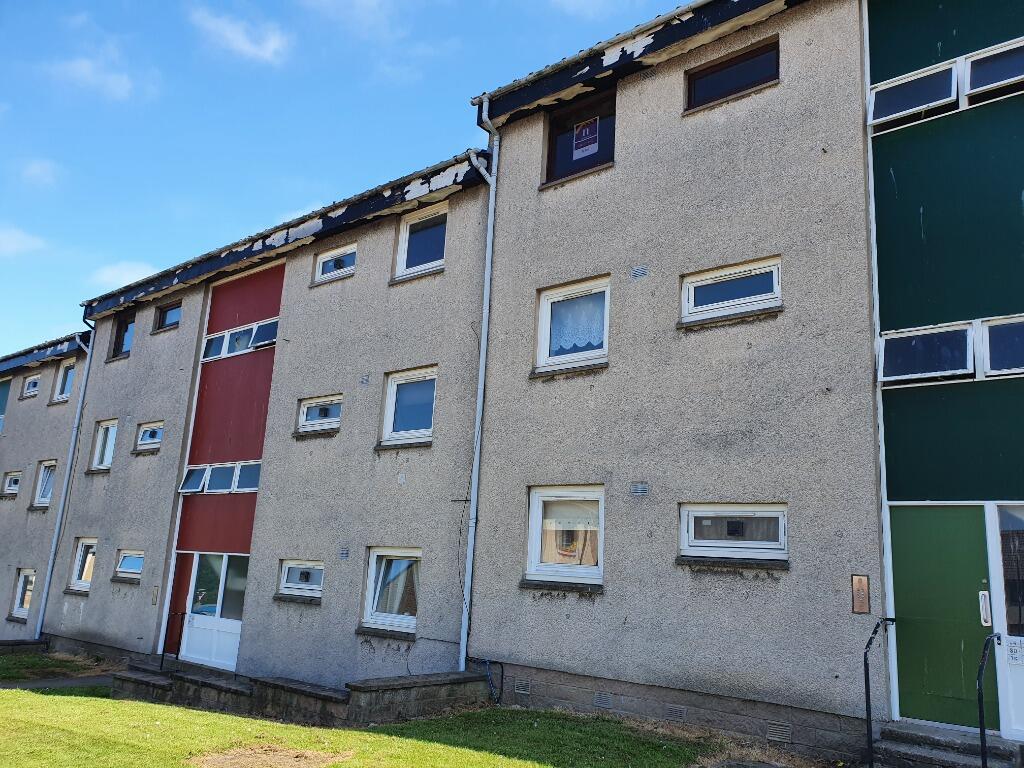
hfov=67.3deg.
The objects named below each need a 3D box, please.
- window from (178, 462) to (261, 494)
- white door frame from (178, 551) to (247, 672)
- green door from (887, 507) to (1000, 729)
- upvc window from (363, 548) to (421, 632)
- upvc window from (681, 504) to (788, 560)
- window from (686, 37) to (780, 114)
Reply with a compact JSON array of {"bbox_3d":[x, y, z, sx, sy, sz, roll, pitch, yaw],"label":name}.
[{"bbox_3d":[-5.725,1.877,15.277,2.861,0.591,0.100,-8,-17,38],"label":"window"},{"bbox_3d":[-5.542,4.245,14.482,2.090,2.002,0.080,-8,-17,38],"label":"white door frame"},{"bbox_3d":[3.994,2.113,7.144,0.791,1.937,0.060,-8,-17,38],"label":"green door"},{"bbox_3d":[-1.753,3.086,11.582,1.202,1.182,0.100,-8,-17,38],"label":"upvc window"},{"bbox_3d":[2.465,1.624,8.478,1.235,0.579,0.100,-8,-17,38],"label":"upvc window"},{"bbox_3d":[2.837,-3.886,9.792,1.239,0.603,0.100,-8,-17,38],"label":"window"}]

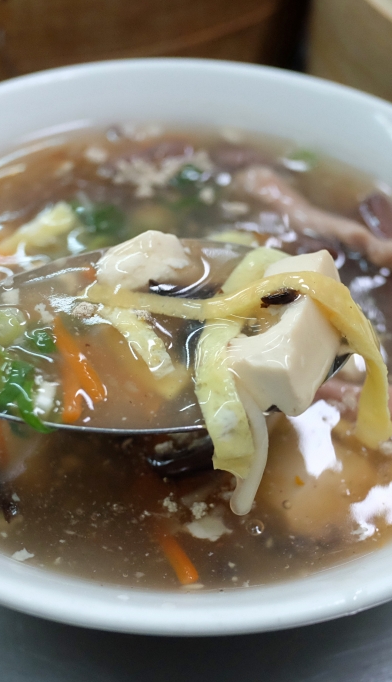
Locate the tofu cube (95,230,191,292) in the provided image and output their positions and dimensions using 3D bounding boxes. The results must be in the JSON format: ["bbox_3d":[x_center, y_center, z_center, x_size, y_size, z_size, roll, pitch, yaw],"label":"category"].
[{"bbox_3d":[-0.010,-0.013,0.136,0.017,0.011,0.013,-7,46,-8],"label":"tofu cube"}]

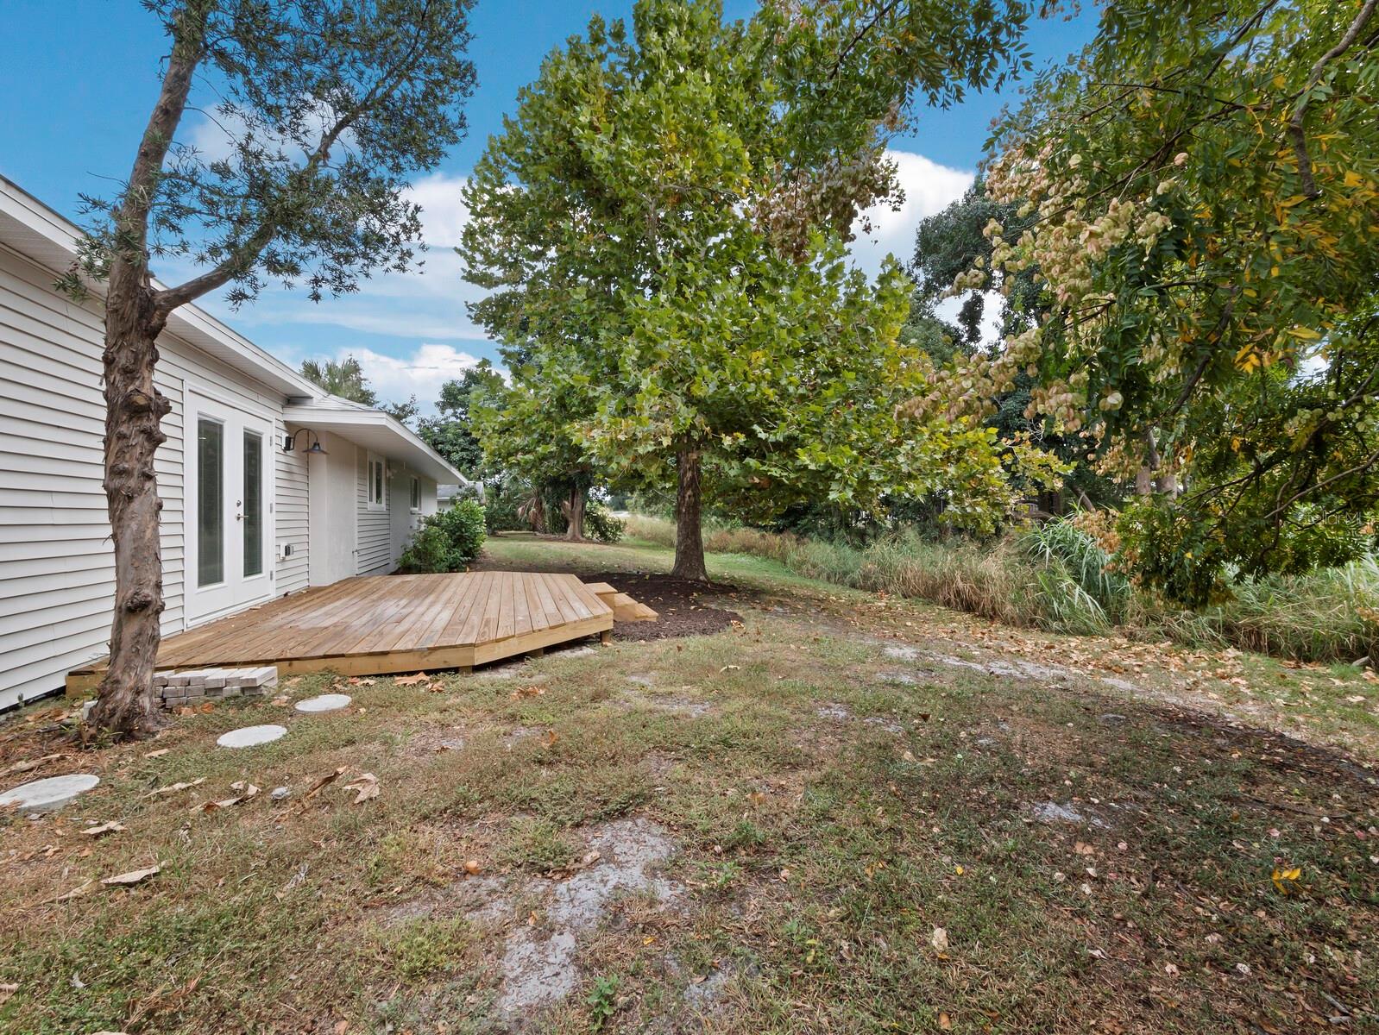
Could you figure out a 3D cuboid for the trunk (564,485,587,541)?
[{"bbox_3d":[-5.750,-0.200,28.000,1.000,2.800,0.900,0,0,0],"label":"trunk"}]

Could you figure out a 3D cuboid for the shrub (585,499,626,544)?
[{"bbox_3d":[-4.000,0.200,26.800,2.000,2.100,1.900,0,0,0],"label":"shrub"}]

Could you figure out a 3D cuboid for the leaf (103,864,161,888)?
[{"bbox_3d":[-1.775,1.145,1.780,0.140,0.030,0.080,0,0,-32],"label":"leaf"}]

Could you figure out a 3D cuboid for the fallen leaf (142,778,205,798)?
[{"bbox_3d":[-2.190,1.150,2.370,0.080,0.030,0.205,0,0,29],"label":"fallen leaf"}]

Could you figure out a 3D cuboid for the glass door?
[{"bbox_3d":[-4.670,-0.100,5.760,0.080,2.040,1.830,0,0,-18],"label":"glass door"}]

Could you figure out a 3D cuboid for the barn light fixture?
[{"bbox_3d":[-4.810,-0.965,7.030,0.470,0.320,0.290,0,0,-18],"label":"barn light fixture"}]

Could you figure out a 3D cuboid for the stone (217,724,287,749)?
[{"bbox_3d":[-2.295,1.170,2.935,0.295,0.040,0.295,0,0,0],"label":"stone"}]

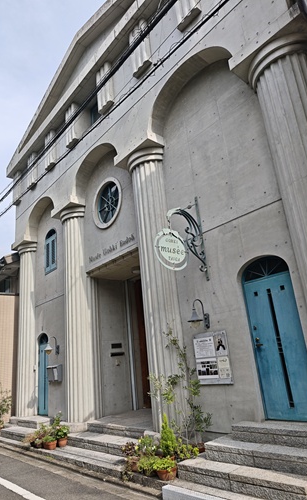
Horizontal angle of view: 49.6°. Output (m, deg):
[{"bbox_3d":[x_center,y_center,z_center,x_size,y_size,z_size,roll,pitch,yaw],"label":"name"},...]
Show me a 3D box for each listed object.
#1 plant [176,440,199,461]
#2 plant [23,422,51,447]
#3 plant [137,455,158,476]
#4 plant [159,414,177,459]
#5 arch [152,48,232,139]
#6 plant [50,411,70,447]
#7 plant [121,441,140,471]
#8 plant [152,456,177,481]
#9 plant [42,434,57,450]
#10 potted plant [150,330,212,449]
[{"bbox_3d":[0.449,2.722,4.456,0.280,0.290,0.280,11,-24,-40],"label":"plant"},{"bbox_3d":[-2.552,4.068,7.366,0.500,0.490,0.550,11,-25,-40],"label":"plant"},{"bbox_3d":[-0.055,2.901,4.532,0.300,0.280,0.300,-5,-19,-2],"label":"plant"},{"bbox_3d":[0.188,2.604,4.547,0.249,0.637,0.249,-5,-19,-2],"label":"plant"},{"bbox_3d":[0.708,-3.156,6.471,0.430,0.840,2.210,11,-25,-40],"label":"arch"},{"bbox_3d":[-1.850,3.609,6.732,0.340,0.625,0.340,11,-24,-40],"label":"plant"},{"bbox_3d":[-0.294,2.833,4.617,0.260,0.365,0.260,-5,-18,-2],"label":"plant"},{"bbox_3d":[0.140,2.679,4.094,0.289,0.224,0.289,-5,-19,-2],"label":"plant"},{"bbox_3d":[-2.001,3.725,6.442,0.269,0.254,0.269,11,-25,-40],"label":"plant"},{"bbox_3d":[0.360,2.107,4.983,0.550,1.780,0.830,11,-24,-40],"label":"potted plant"}]

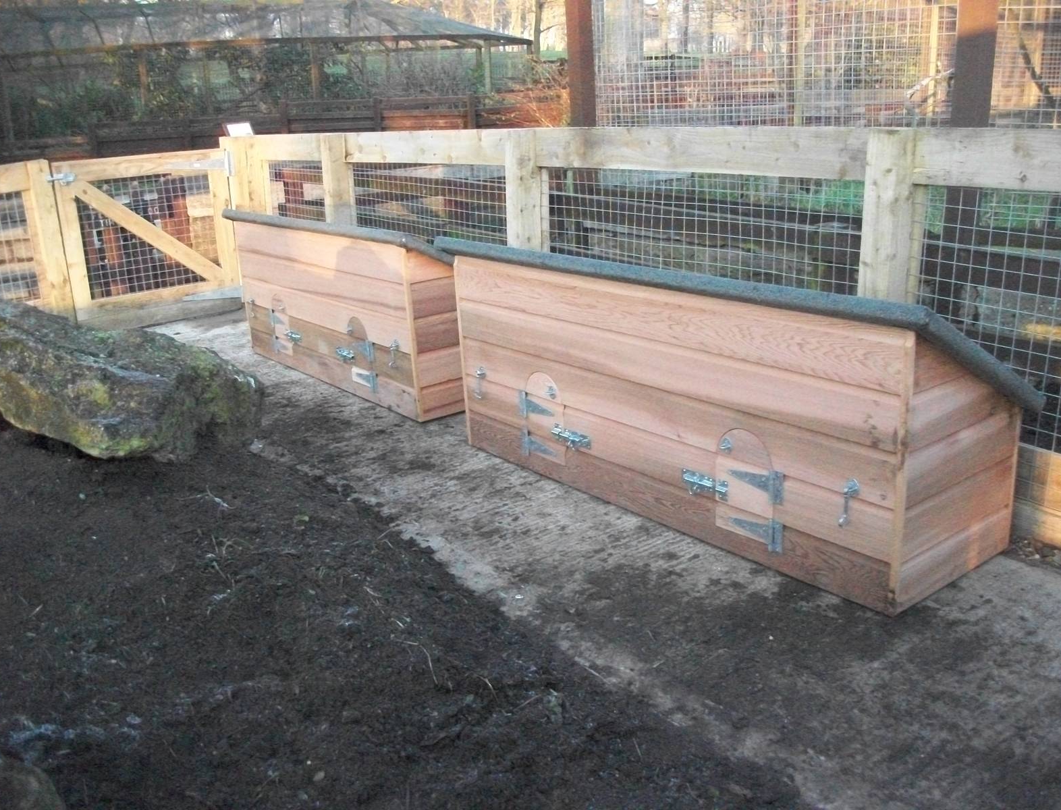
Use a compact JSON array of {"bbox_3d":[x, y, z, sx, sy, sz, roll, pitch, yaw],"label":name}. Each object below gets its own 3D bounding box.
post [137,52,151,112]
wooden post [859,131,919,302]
[{"bbox_3d":[-5.229,-3.896,13.761,0.100,1.900,0.100,-2,17,1],"label":"post"},{"bbox_3d":[1.054,-0.250,3.011,0.100,1.118,0.100,-15,21,-36],"label":"wooden post"}]

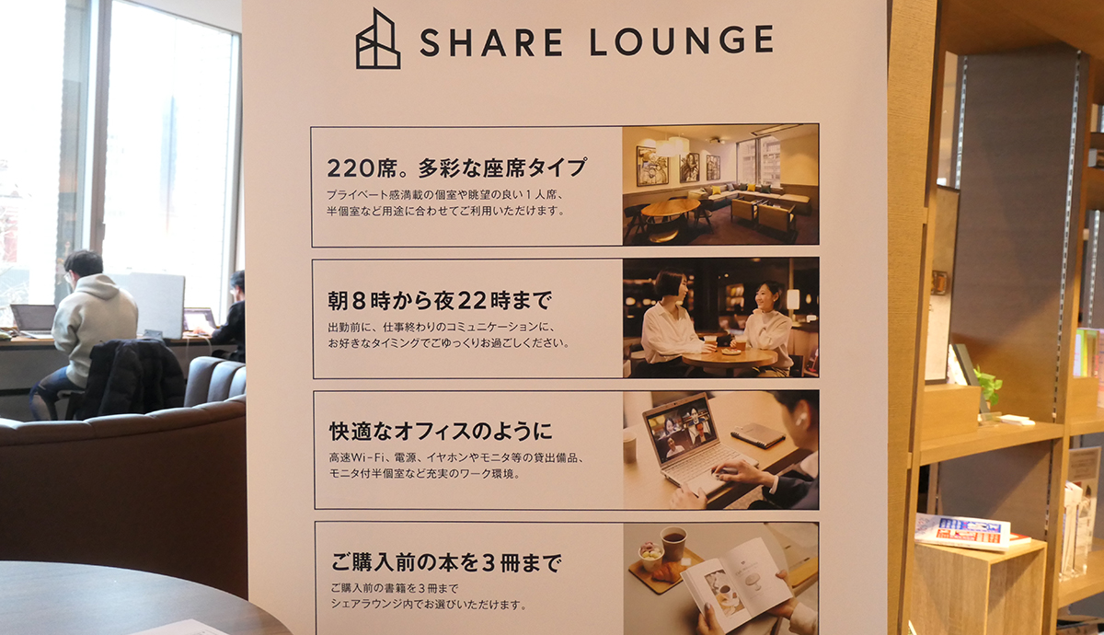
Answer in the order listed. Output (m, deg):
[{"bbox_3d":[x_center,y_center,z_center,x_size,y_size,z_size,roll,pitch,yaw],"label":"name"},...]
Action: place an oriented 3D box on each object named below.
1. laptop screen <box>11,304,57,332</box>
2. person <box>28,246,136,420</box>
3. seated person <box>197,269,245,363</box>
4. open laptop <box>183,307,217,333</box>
[{"bbox_3d":[-3.467,0.002,6.623,0.012,0.211,0.309,-37,-19,27],"label":"laptop screen"},{"bbox_3d":[-3.044,0.221,6.364,0.660,1.324,0.520,4,2,34],"label":"person"},{"bbox_3d":[-2.351,0.260,7.464,0.680,1.251,0.510,4,2,34],"label":"seated person"},{"bbox_3d":[-2.810,0.017,7.799,0.012,0.198,0.299,-28,-16,31],"label":"open laptop"}]

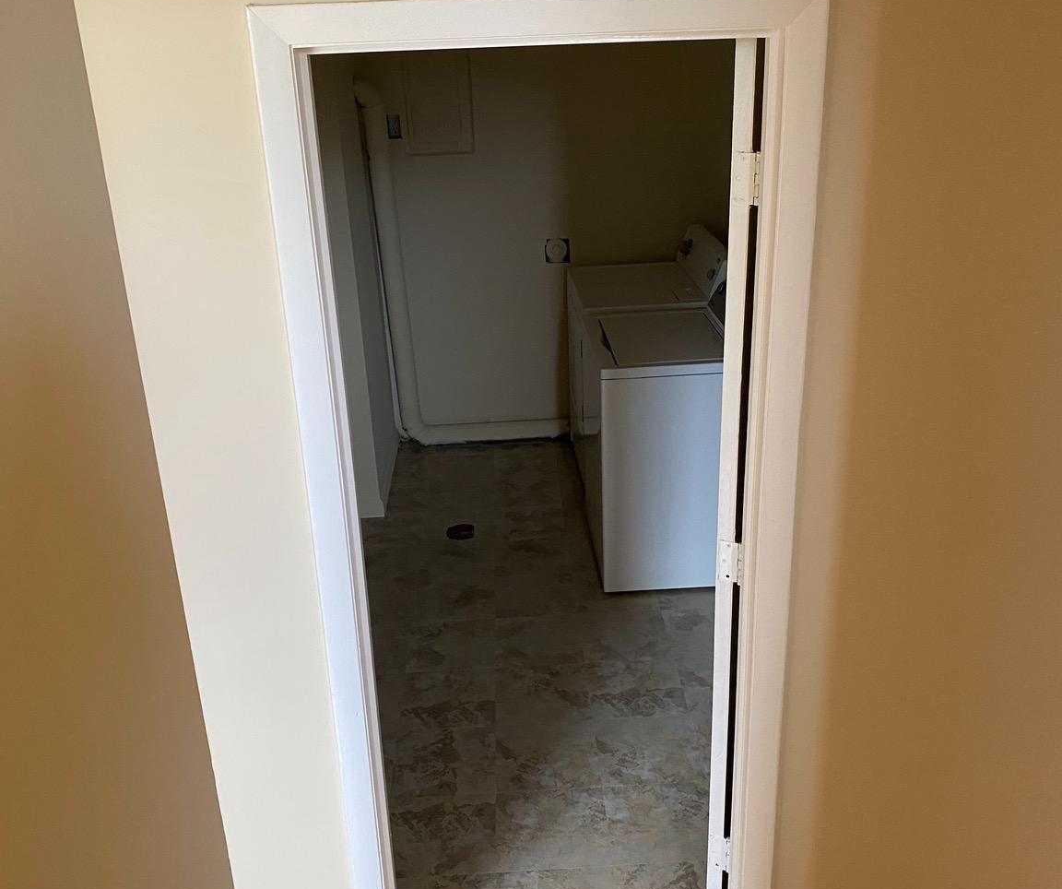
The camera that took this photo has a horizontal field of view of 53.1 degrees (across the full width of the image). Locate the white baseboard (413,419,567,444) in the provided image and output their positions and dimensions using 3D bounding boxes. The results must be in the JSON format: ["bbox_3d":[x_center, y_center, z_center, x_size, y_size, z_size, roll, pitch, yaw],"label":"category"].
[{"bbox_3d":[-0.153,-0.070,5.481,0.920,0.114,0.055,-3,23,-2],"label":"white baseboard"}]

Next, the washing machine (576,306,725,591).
[{"bbox_3d":[0.584,-0.088,4.193,0.680,1.085,0.715,-3,23,-2],"label":"washing machine"}]

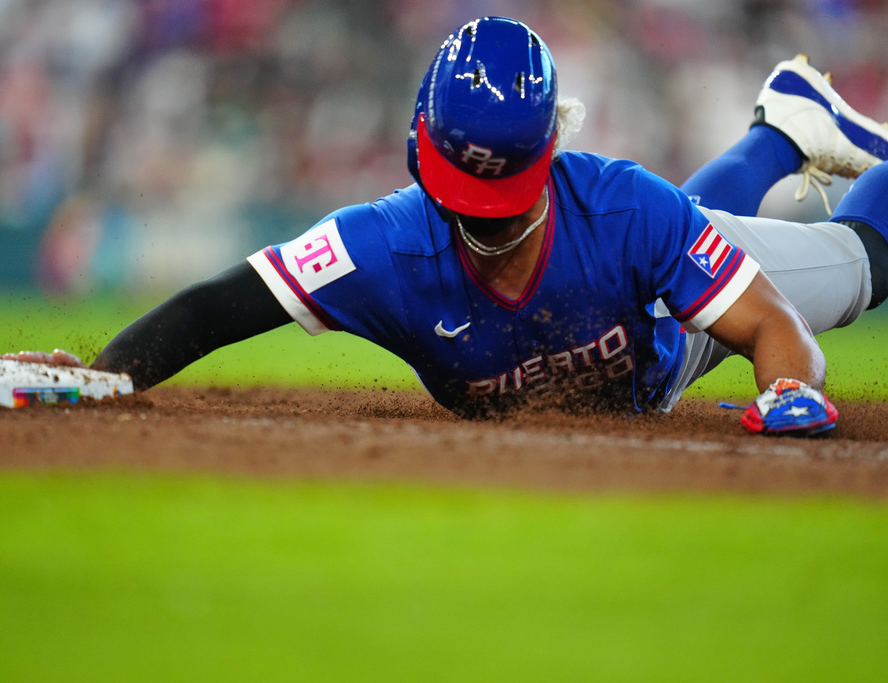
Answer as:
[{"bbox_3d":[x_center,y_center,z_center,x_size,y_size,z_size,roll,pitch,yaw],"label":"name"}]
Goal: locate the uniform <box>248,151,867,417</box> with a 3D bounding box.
[{"bbox_3d":[0.232,-0.086,18.420,0.820,0.430,1.080,-5,-14,24],"label":"uniform"}]

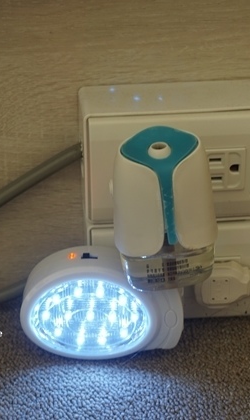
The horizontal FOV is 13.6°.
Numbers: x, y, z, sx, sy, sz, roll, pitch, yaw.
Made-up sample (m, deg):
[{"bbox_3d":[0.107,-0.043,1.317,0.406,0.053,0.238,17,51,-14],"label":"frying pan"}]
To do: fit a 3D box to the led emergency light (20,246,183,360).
[{"bbox_3d":[-0.012,0.047,0.627,0.096,0.081,0.046,-1,45,0],"label":"led emergency light"}]

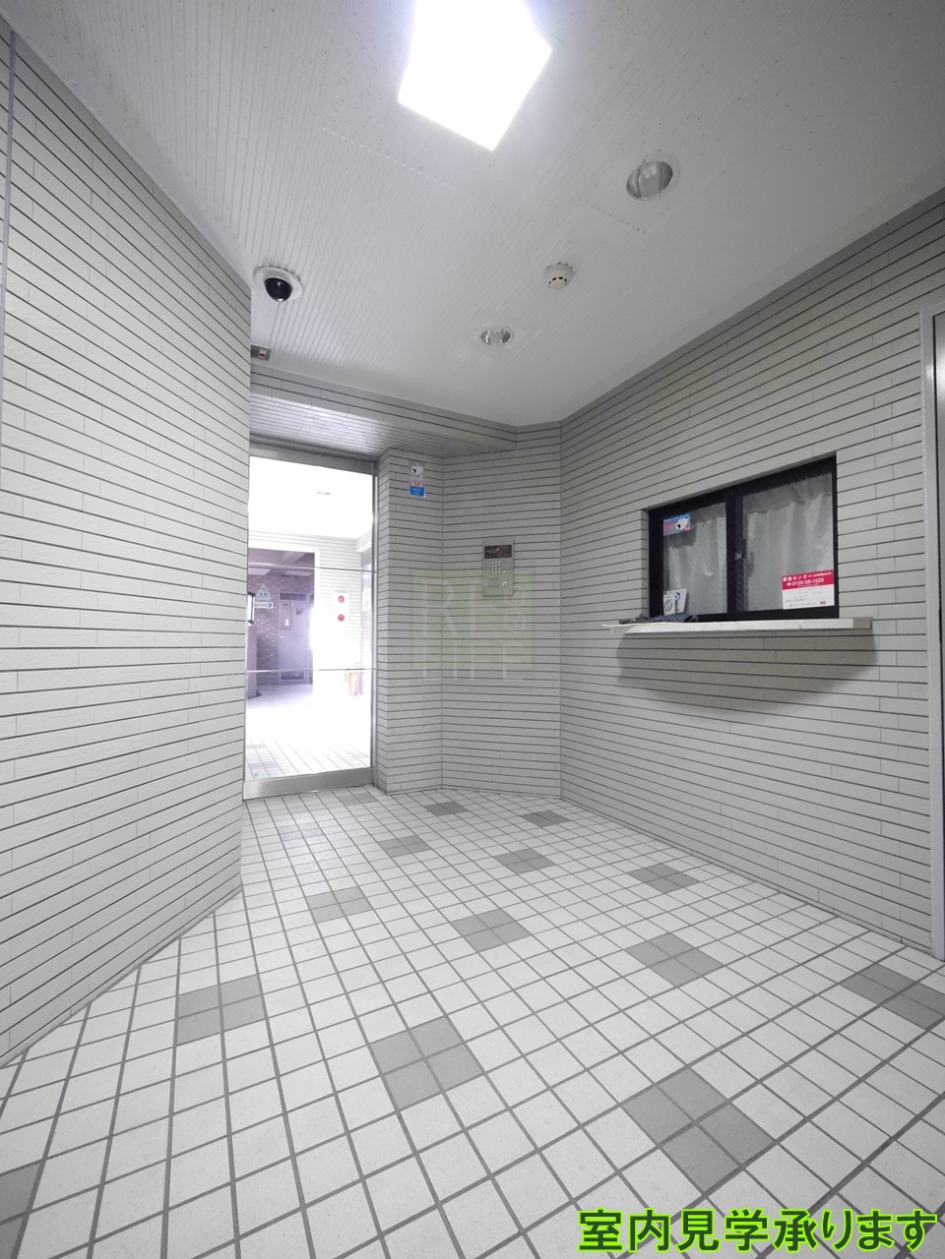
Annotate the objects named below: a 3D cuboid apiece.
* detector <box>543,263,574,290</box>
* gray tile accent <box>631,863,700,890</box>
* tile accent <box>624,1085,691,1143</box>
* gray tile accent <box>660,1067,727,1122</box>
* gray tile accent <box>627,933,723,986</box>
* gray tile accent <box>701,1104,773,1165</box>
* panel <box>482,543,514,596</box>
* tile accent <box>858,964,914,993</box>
[{"bbox_3d":[0.325,-1.328,1.920,0.103,0.042,0.103,0,-2,0],"label":"detector"},{"bbox_3d":[0.786,1.029,2.100,0.197,0.010,0.197,1,-2,-28],"label":"gray tile accent"},{"bbox_3d":[0.376,0.994,1.039,0.095,0.010,0.095,1,-2,-28],"label":"tile accent"},{"bbox_3d":[0.467,0.995,1.086,0.095,0.010,0.095,1,-2,-28],"label":"gray tile accent"},{"bbox_3d":[0.615,1.011,1.560,0.197,0.010,0.197,1,-2,-28],"label":"gray tile accent"},{"bbox_3d":[0.517,0.993,1.000,0.095,0.010,0.095,1,-2,-28],"label":"gray tile accent"},{"bbox_3d":[0.166,-0.390,3.300,0.204,0.350,0.030,-1,-2,19],"label":"panel"},{"bbox_3d":[1.194,1.010,1.466,0.095,0.010,0.095,1,-2,-28],"label":"tile accent"}]

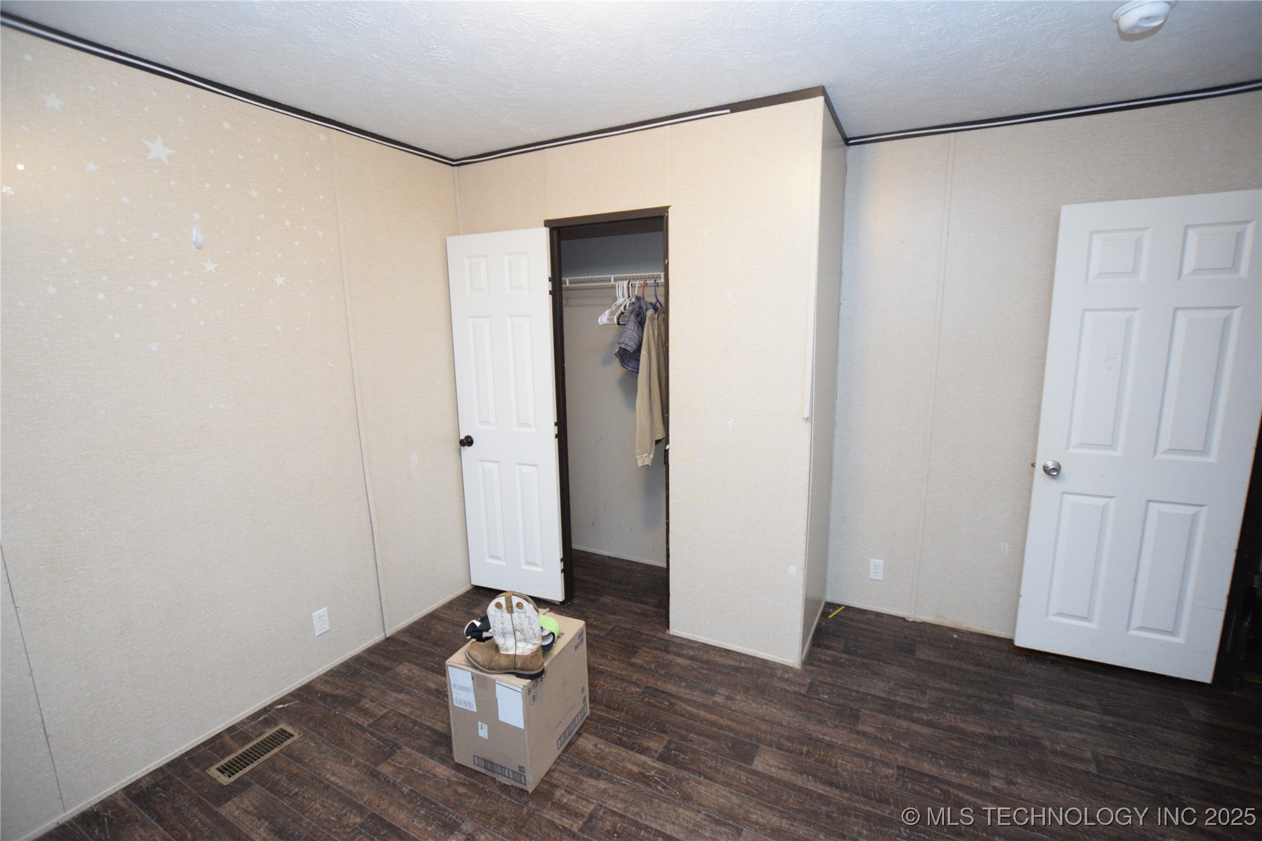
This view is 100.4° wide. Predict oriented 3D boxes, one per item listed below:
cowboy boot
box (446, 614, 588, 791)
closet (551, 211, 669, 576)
[{"bbox_3d":[-0.439,0.715,1.804,0.288,0.290,0.115,2,10,16],"label":"cowboy boot"},{"bbox_3d":[-0.412,1.031,2.011,0.328,0.403,0.412,3,11,25],"label":"box"},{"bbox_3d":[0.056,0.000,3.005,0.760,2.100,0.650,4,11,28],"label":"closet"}]

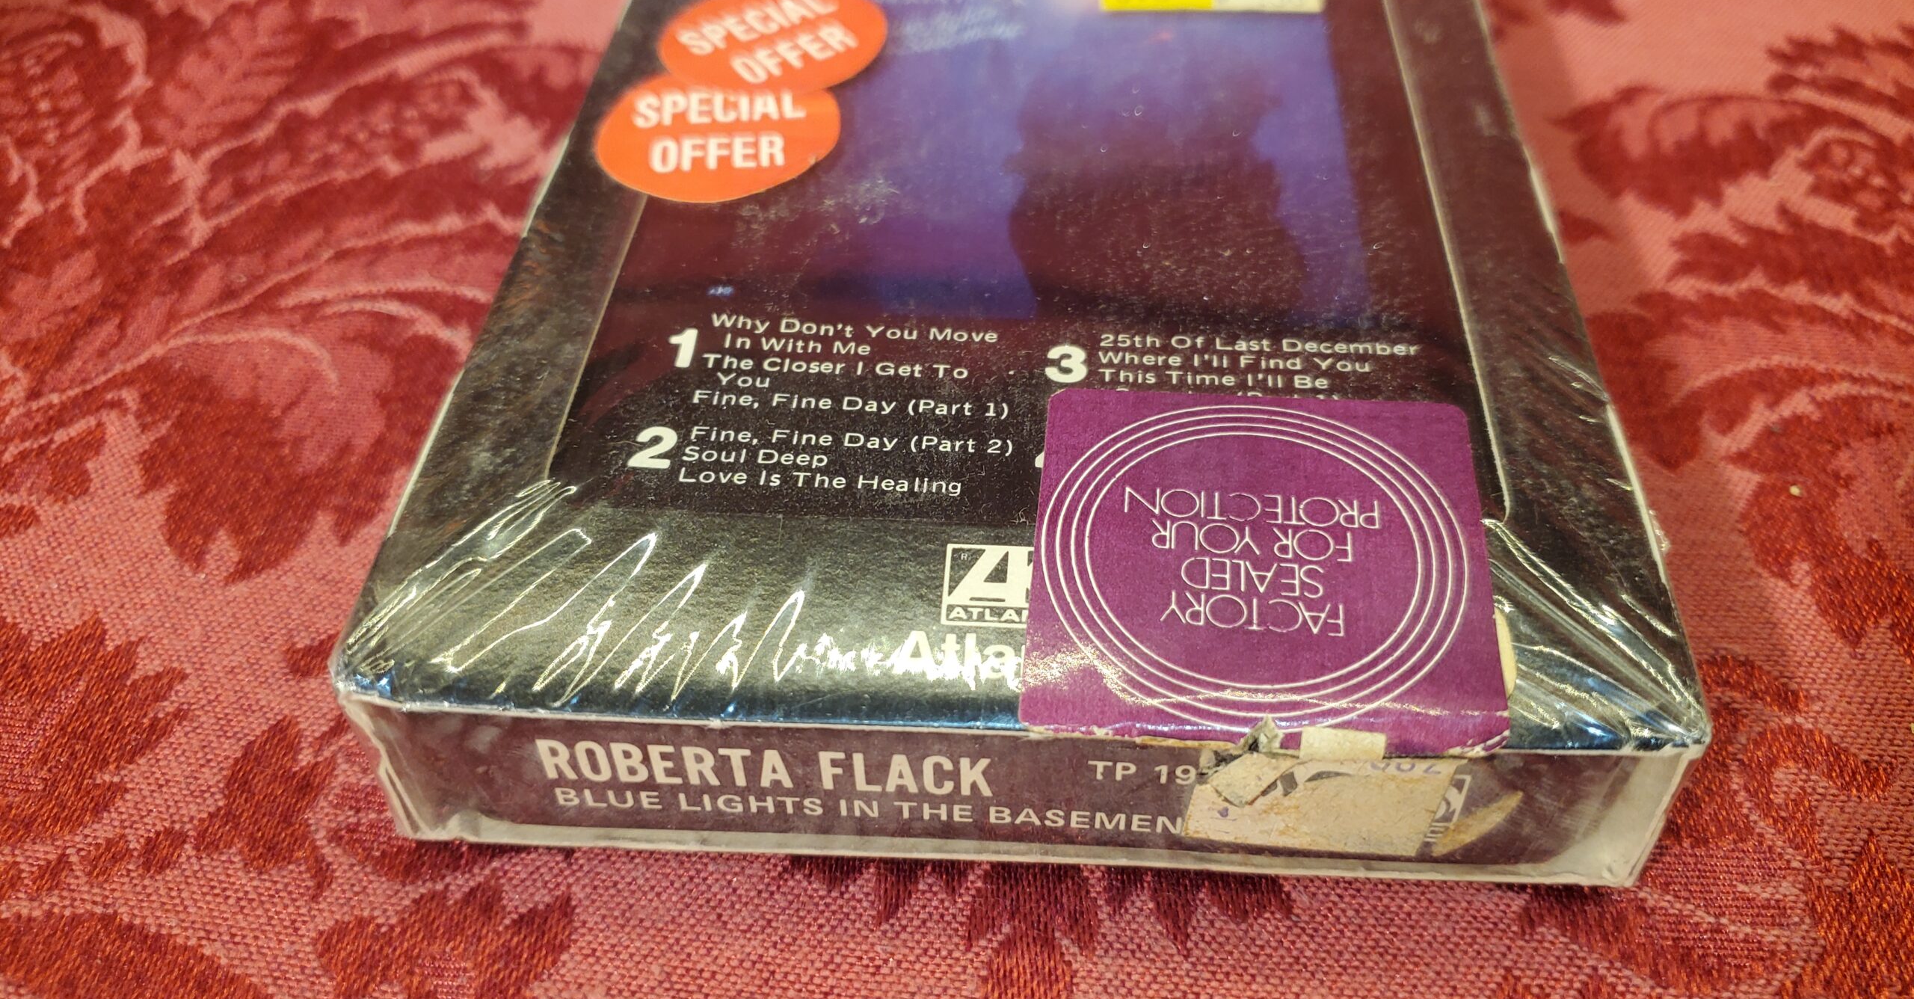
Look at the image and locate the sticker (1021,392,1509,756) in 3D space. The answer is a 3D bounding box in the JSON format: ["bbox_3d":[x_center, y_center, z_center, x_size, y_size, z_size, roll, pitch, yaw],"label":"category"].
[{"bbox_3d":[0.025,0.004,0.118,0.037,0.002,0.036,2,48,5],"label":"sticker"}]

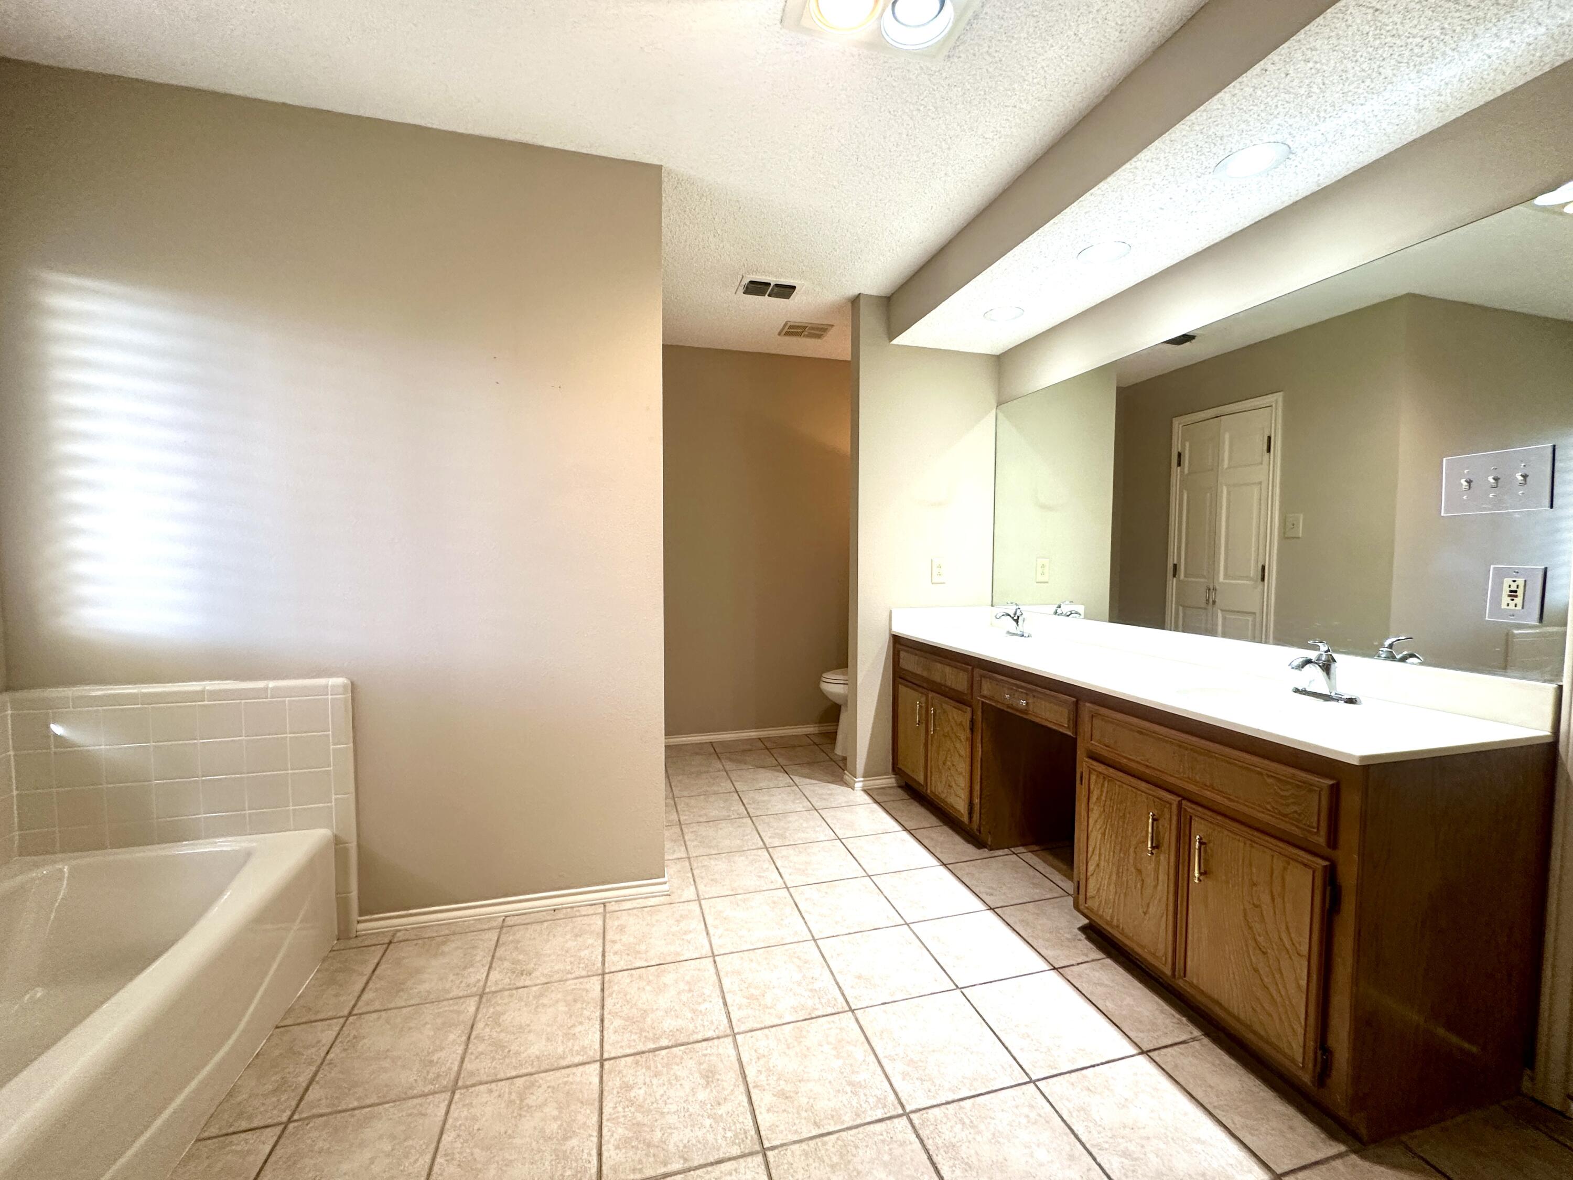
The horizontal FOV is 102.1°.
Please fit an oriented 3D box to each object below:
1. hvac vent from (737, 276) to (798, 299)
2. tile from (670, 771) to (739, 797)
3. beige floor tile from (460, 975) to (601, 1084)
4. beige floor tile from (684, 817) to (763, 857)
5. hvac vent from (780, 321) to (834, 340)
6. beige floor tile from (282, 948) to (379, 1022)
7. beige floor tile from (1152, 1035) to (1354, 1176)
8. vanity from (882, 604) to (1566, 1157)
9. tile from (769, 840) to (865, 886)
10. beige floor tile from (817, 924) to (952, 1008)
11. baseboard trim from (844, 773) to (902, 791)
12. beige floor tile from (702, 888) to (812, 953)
[{"bbox_3d":[-0.081,-1.400,2.981,0.285,0.020,0.205,-1,4,-15],"label":"hvac vent"},{"bbox_3d":[-0.437,1.002,3.274,0.304,0.010,0.307,-1,3,-15],"label":"tile"},{"bbox_3d":[-0.624,1.097,1.598,0.305,0.010,0.305,-1,3,-15],"label":"beige floor tile"},{"bbox_3d":[-0.270,1.037,2.668,0.304,0.010,0.307,-1,3,-15],"label":"beige floor tile"},{"bbox_3d":[0.104,-1.442,3.565,0.259,0.020,0.238,-1,3,-15],"label":"hvac vent"},{"bbox_3d":[-1.236,1.085,1.752,0.154,0.010,0.307,-1,3,-15],"label":"beige floor tile"},{"bbox_3d":[1.013,1.111,1.393,0.226,0.010,0.307,-1,3,-15],"label":"beige floor tile"},{"bbox_3d":[1.082,0.600,2.287,0.573,0.910,2.065,-1,3,-15],"label":"vanity"},{"bbox_3d":[0.116,1.060,2.469,0.306,0.010,0.306,-1,4,-15],"label":"tile"},{"bbox_3d":[0.284,1.098,1.863,0.306,0.010,0.306,-1,4,-15],"label":"beige floor tile"},{"bbox_3d":[0.457,0.975,3.310,0.280,0.063,0.145,-1,4,-15],"label":"baseboard trim"},{"bbox_3d":[-0.104,1.082,2.082,0.306,0.010,0.306,-1,4,-15],"label":"beige floor tile"}]

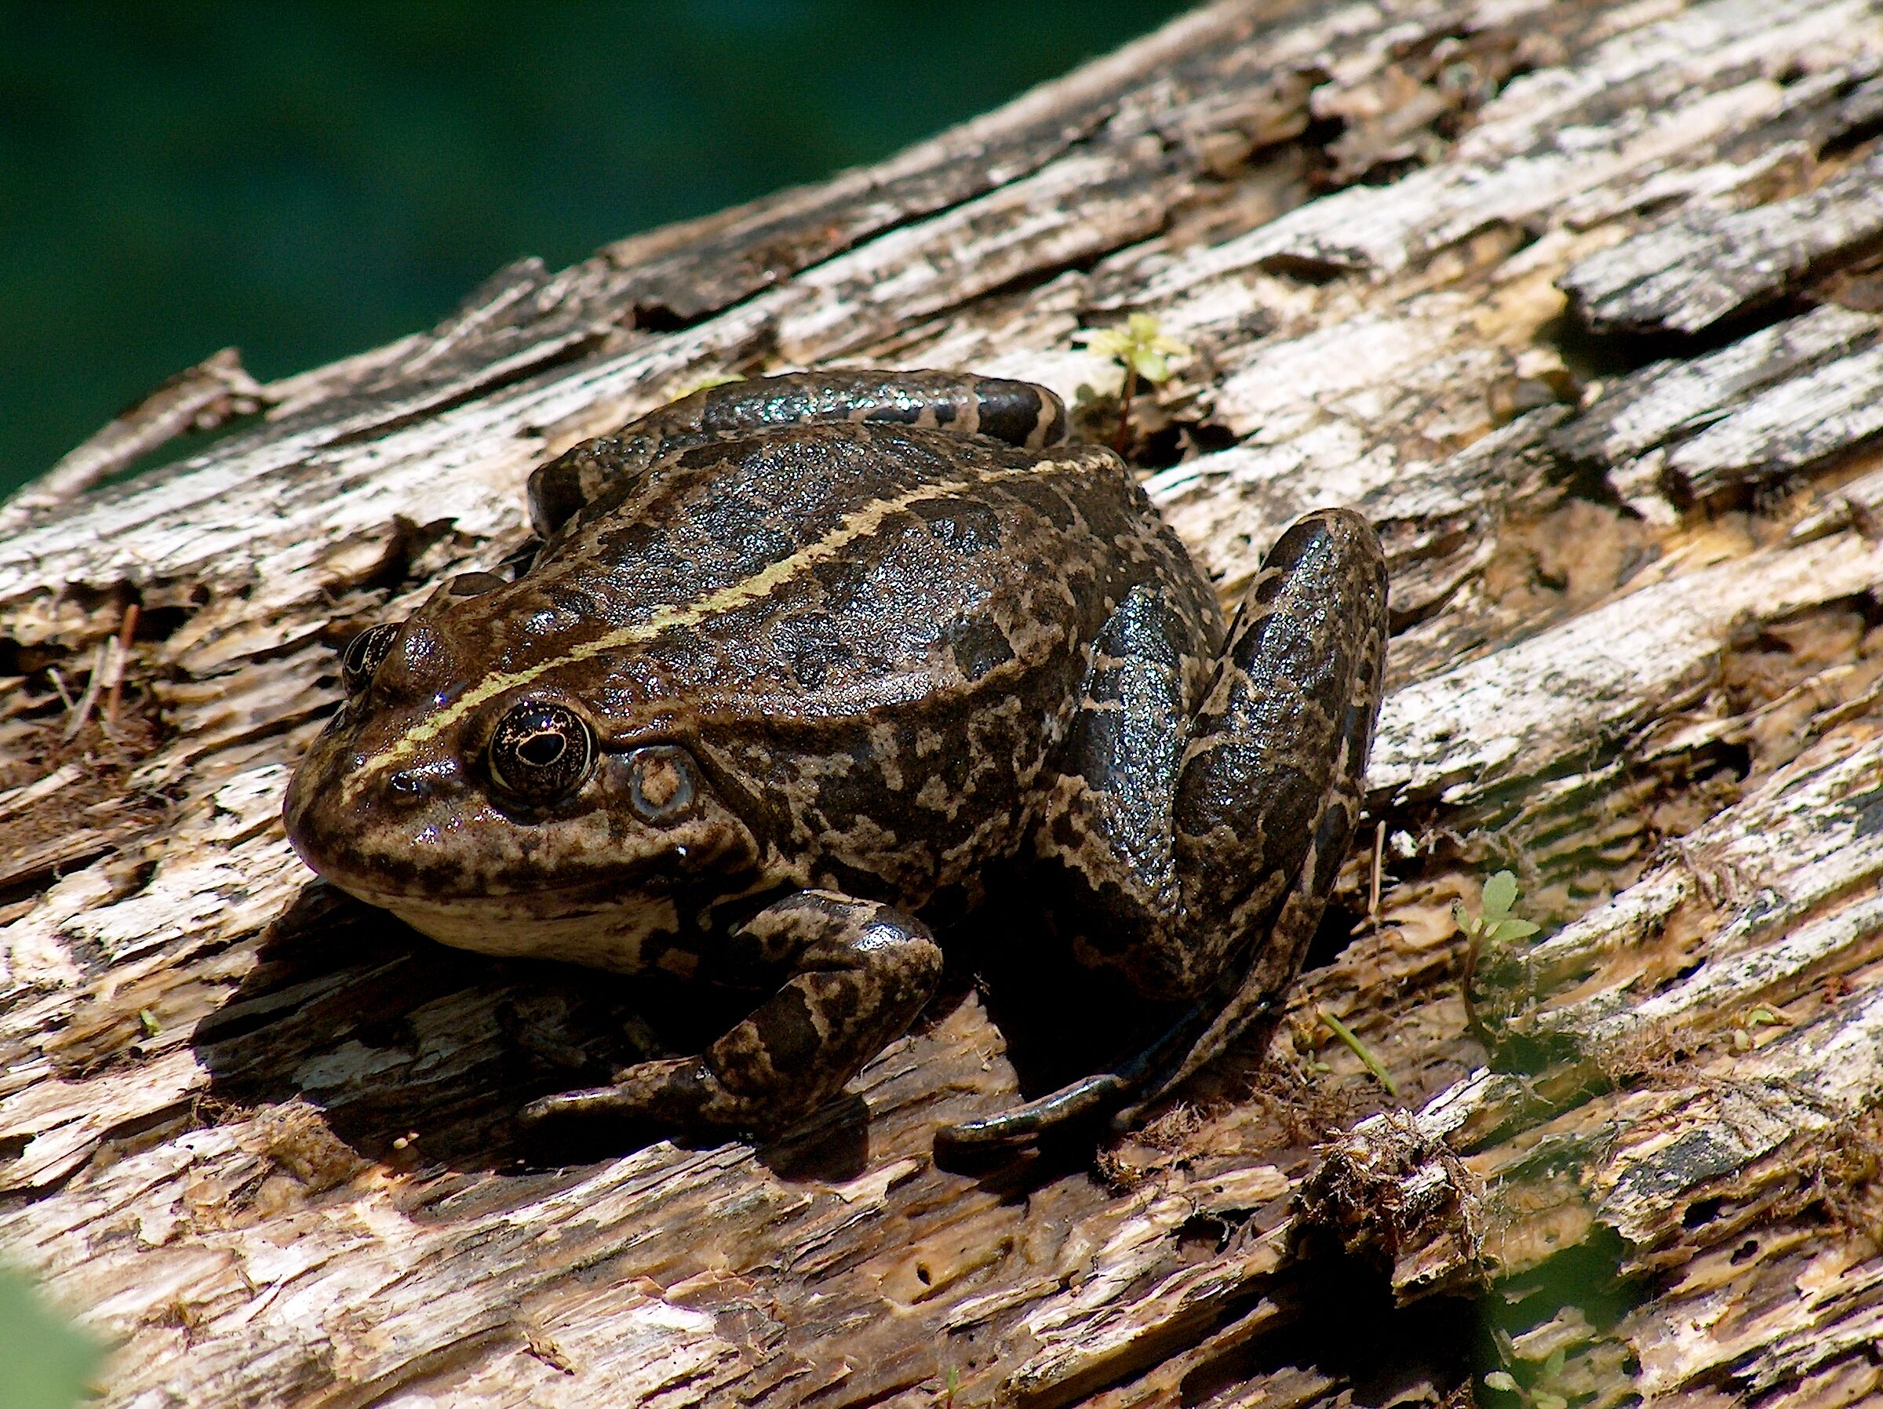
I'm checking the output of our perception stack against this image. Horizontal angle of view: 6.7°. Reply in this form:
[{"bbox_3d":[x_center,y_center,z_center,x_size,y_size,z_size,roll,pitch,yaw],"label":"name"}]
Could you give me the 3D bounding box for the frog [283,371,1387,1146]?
[{"bbox_3d":[-0.010,-0.001,1.230,0.095,0.032,0.081,-28,45,-32],"label":"frog"}]

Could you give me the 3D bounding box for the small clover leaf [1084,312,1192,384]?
[{"bbox_3d":[0.016,-0.028,1.273,0.008,0.003,0.007,0,37,0],"label":"small clover leaf"}]

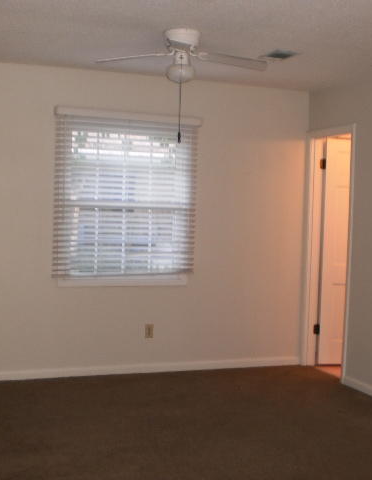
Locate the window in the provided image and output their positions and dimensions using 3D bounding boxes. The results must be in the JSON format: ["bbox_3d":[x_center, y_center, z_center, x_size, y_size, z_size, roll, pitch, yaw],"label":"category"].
[{"bbox_3d":[-0.471,-0.361,5.379,1.180,1.290,0.070,1,3,-18],"label":"window"}]

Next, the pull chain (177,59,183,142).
[{"bbox_3d":[-0.031,-0.833,4.013,0.016,0.493,0.016,2,3,0],"label":"pull chain"}]

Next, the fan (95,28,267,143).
[{"bbox_3d":[-0.030,-0.913,4.068,1.060,0.690,1.060,2,3,0],"label":"fan"}]

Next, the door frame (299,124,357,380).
[{"bbox_3d":[1.219,0.109,5.649,0.120,2.080,0.710,1,3,-21],"label":"door frame"}]

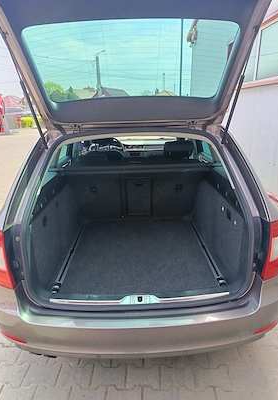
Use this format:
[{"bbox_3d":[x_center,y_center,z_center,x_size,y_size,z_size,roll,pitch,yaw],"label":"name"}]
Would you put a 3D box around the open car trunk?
[{"bbox_3d":[-0.013,0.086,1.859,1.100,0.570,1.100,-2,18,0],"label":"open car trunk"}]

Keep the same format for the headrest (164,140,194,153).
[{"bbox_3d":[0.319,-0.422,2.203,0.240,0.110,0.100,-2,18,0],"label":"headrest"}]

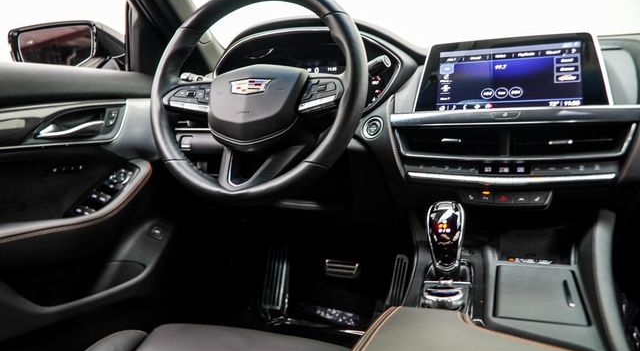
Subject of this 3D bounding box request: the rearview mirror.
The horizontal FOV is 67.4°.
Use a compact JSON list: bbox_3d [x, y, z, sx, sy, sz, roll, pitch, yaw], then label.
[{"bbox_3d":[-0.562,-0.277,1.112,0.245,0.132,0.125,-1,13,8],"label":"rearview mirror"}]

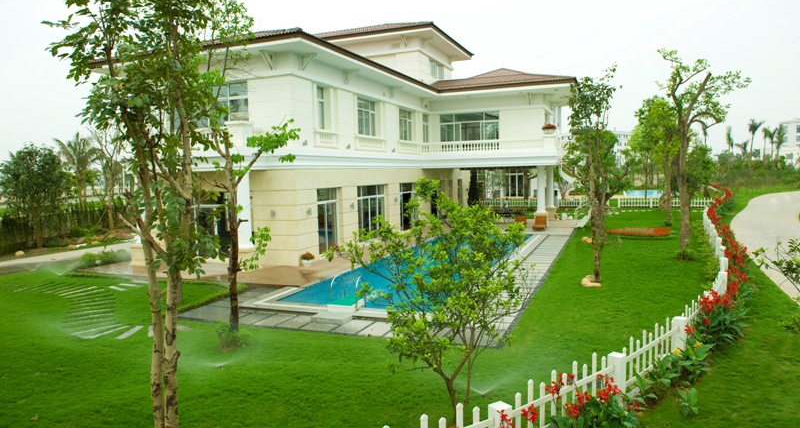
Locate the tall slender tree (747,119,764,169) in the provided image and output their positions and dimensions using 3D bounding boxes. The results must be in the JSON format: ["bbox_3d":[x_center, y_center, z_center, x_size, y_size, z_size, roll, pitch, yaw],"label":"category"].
[{"bbox_3d":[63.375,-12.033,95.000,2.800,11.000,2.600,-1,5,0],"label":"tall slender tree"}]

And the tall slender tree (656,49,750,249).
[{"bbox_3d":[13.581,-2.749,23.768,3.900,8.890,3.500,-1,5,0],"label":"tall slender tree"}]

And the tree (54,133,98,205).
[{"bbox_3d":[-27.925,-3.410,46.000,3.700,7.200,3.600,-1,5,0],"label":"tree"}]

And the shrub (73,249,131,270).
[{"bbox_3d":[-13.765,1.963,24.502,1.150,0.700,3.000,0,5,22],"label":"shrub"}]

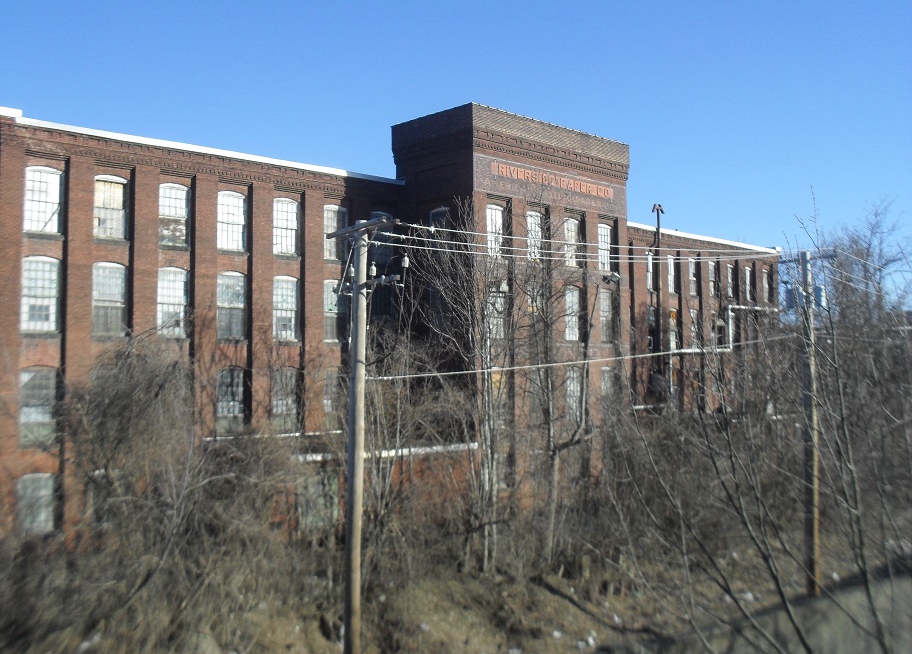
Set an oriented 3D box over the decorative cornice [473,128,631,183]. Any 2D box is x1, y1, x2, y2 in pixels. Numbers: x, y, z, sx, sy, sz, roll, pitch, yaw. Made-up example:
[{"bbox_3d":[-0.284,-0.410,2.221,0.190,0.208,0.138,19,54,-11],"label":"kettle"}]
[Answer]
[{"bbox_3d":[4.470,-7.635,41.470,9.987,0.780,0.500,3,-6,-41],"label":"decorative cornice"}]

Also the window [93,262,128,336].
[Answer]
[{"bbox_3d":[-14.733,-1.197,39.345,1.430,3.100,0.250,2,-4,-42],"label":"window"}]

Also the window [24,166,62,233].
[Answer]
[{"bbox_3d":[-16.840,-5.190,37.665,1.430,2.620,0.250,2,-4,-42],"label":"window"}]

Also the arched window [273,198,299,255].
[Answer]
[{"bbox_3d":[-6.953,-4.103,37.629,1.183,2.392,0.220,2,-5,-37],"label":"arched window"}]

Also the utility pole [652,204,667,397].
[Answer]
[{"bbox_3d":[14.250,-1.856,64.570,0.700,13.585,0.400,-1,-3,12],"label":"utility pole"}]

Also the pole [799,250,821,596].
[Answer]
[{"bbox_3d":[10.562,2.793,27.500,0.360,10.239,0.360,0,-4,0],"label":"pole"}]

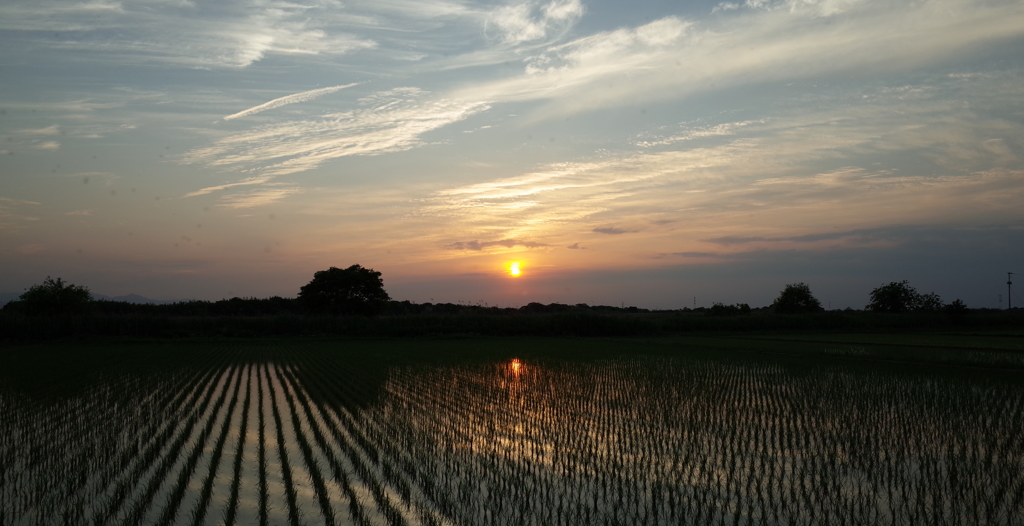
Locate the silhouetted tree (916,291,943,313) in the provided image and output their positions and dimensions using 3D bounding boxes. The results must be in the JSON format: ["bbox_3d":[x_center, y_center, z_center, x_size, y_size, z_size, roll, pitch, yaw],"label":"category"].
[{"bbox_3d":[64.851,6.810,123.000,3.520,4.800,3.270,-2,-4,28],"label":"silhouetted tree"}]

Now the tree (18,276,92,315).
[{"bbox_3d":[-43.657,3.778,76.000,6.310,4.970,5.870,2,-4,-30],"label":"tree"}]

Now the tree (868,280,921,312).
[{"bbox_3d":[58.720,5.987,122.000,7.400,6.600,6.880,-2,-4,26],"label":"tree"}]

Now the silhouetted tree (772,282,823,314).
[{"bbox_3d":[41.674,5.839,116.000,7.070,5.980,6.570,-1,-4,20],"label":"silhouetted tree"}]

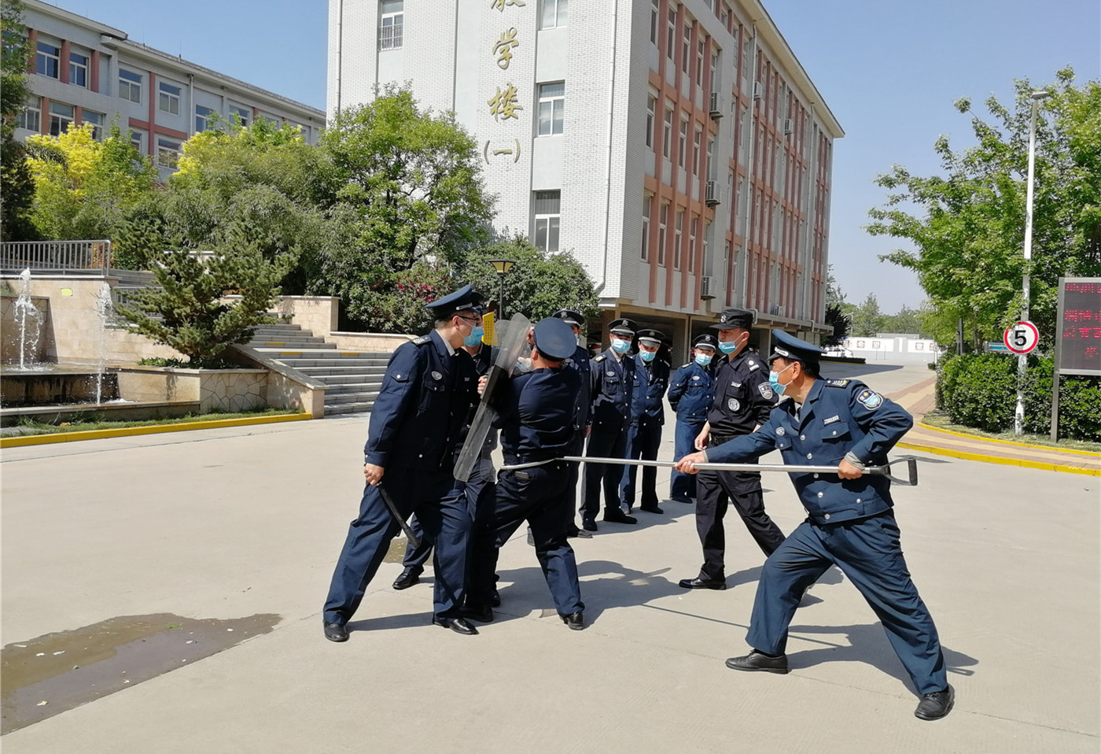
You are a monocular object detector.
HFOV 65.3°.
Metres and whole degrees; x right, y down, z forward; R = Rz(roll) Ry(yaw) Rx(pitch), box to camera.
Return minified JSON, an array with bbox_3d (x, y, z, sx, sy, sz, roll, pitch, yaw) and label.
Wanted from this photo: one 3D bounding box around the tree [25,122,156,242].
[{"bbox_3d":[-16.565,-6.567,31.000,4.700,5.400,4.400,2,3,0],"label":"tree"}]

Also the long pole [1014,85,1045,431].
[{"bbox_3d":[8.678,-1.970,15.467,0.220,6.060,0.300,0,4,-45],"label":"long pole"}]

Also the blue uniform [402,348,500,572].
[{"bbox_3d":[-0.561,0.559,5.155,0.500,1.400,0.550,0,3,-37],"label":"blue uniform"}]

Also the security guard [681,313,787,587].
[{"bbox_3d":[1.244,0.489,5.580,0.750,1.820,0.600,1,3,-28],"label":"security guard"}]

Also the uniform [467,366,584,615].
[{"bbox_3d":[-0.101,0.640,4.873,0.570,1.420,0.550,0,3,-41],"label":"uniform"}]

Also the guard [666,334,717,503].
[{"bbox_3d":[1.535,0.399,8.773,0.560,1.684,0.380,1,3,-30],"label":"guard"}]

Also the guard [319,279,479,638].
[{"bbox_3d":[-0.737,0.430,4.560,0.800,1.827,0.550,3,3,15],"label":"guard"}]

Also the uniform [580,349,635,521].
[{"bbox_3d":[0.512,0.516,7.580,0.500,1.500,0.340,1,3,-30],"label":"uniform"}]

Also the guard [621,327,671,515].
[{"bbox_3d":[0.896,0.410,8.100,0.490,1.760,0.360,2,3,-12],"label":"guard"}]

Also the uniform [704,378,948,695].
[{"bbox_3d":[1.277,0.699,4.007,0.640,1.365,1.020,0,3,-41],"label":"uniform"}]

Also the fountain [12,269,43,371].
[{"bbox_3d":[-9.356,-1.019,15.300,0.560,1.850,0.500,2,3,0],"label":"fountain"}]

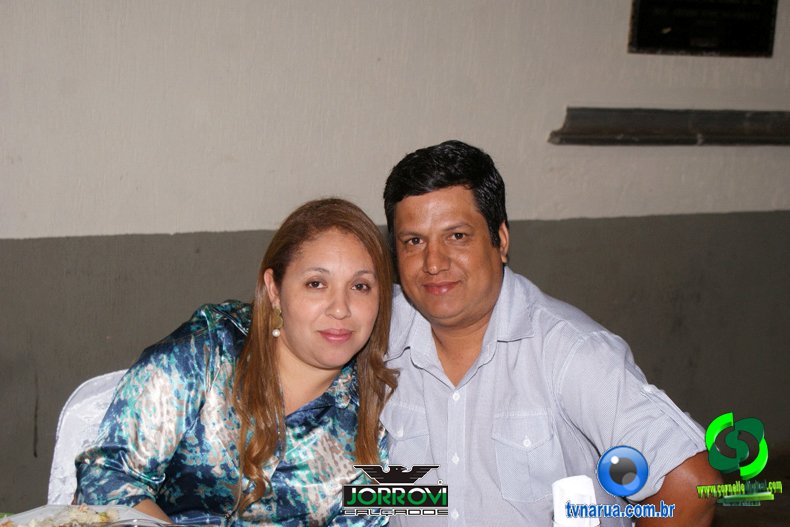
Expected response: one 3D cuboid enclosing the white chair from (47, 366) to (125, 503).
[{"bbox_3d":[-0.294,0.631,2.001,0.460,0.860,0.540,0,11,-18],"label":"white chair"}]

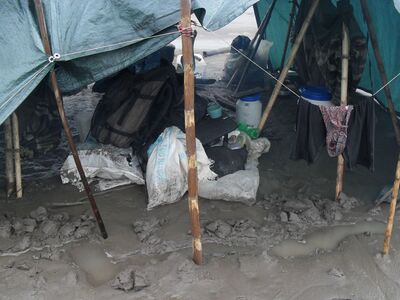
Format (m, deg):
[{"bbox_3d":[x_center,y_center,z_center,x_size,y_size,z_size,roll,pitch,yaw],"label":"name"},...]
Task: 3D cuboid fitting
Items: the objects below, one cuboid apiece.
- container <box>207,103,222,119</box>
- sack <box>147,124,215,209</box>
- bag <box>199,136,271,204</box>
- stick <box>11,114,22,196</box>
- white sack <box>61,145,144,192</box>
[{"bbox_3d":[0.168,-0.465,5.064,0.165,0.155,0.165,0,23,0],"label":"container"},{"bbox_3d":[-0.140,0.113,3.368,0.490,0.550,0.380,0,23,0],"label":"sack"},{"bbox_3d":[0.255,0.150,3.589,0.520,0.320,0.600,0,23,0],"label":"bag"},{"bbox_3d":[-1.368,0.054,3.284,0.043,0.698,0.043,5,23,-2],"label":"stick"},{"bbox_3d":[-0.795,0.126,3.709,0.650,0.250,0.460,0,23,0],"label":"white sack"}]

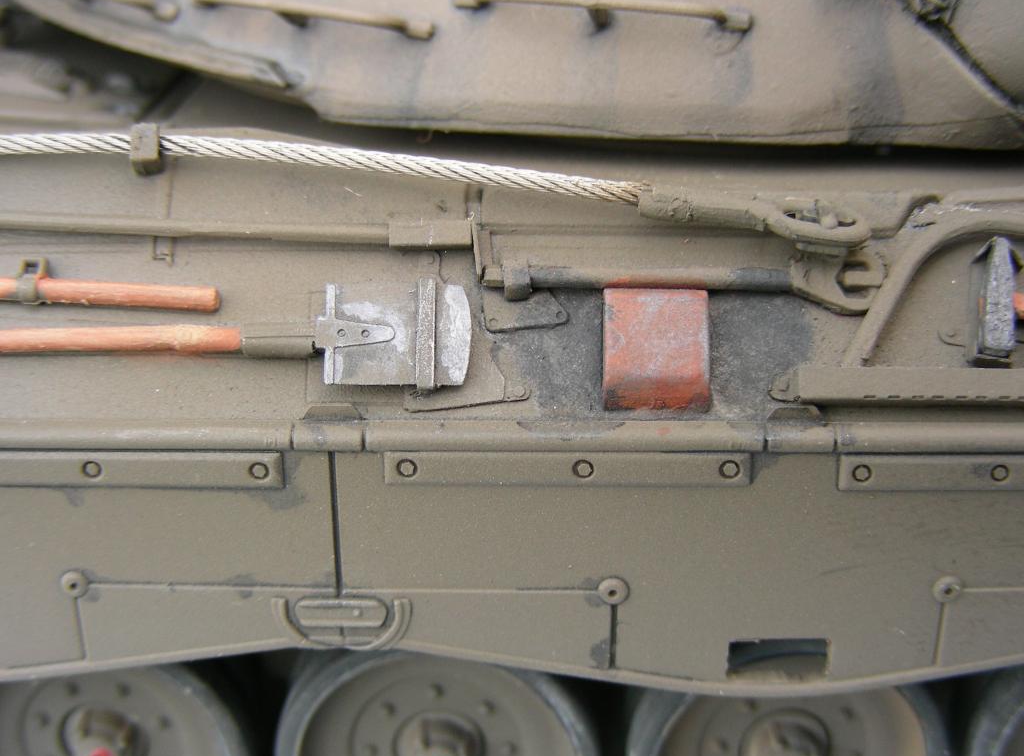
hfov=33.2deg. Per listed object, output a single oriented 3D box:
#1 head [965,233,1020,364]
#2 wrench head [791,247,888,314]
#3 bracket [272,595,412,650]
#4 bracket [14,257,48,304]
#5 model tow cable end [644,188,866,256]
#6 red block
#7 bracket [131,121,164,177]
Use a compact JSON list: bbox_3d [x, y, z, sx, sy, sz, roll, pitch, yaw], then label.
[{"bbox_3d":[0.025,-0.004,0.089,0.002,0.006,0.003,0,-18,0],"label":"head"},{"bbox_3d":[0.017,-0.005,0.090,0.005,0.003,0.001,-1,-16,-2],"label":"wrench head"},{"bbox_3d":[-0.009,0.013,0.092,0.007,0.003,0.001,0,25,0],"label":"bracket"},{"bbox_3d":[-0.025,-0.005,0.090,0.001,0.002,0.002,0,-18,0],"label":"bracket"},{"bbox_3d":[0.013,-0.008,0.090,0.012,0.002,0.002,8,-18,2],"label":"model tow cable end"},{"bbox_3d":[0.007,-0.001,0.089,0.005,0.006,0.002,0,-18,0],"label":"red block"},{"bbox_3d":[-0.020,-0.012,0.092,0.002,0.002,0.002,0,-18,0],"label":"bracket"}]

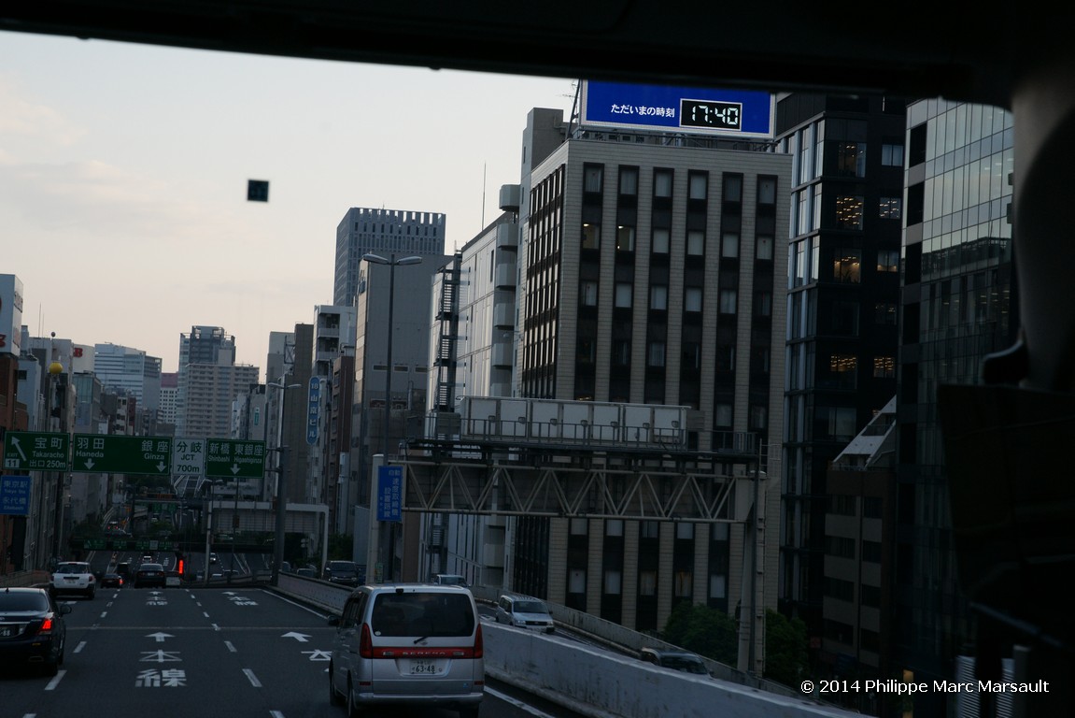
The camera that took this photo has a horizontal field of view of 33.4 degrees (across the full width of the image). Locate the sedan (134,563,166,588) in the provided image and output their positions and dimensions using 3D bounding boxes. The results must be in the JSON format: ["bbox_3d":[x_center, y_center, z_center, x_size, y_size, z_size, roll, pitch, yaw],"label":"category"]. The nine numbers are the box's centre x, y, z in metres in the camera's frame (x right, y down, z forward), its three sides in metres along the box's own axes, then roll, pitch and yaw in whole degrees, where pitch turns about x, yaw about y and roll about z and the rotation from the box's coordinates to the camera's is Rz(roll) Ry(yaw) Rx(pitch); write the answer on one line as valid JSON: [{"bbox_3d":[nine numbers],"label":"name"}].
[{"bbox_3d":[-22.656,12.696,105.000,1.750,1.430,4.650,2,-7,-12],"label":"sedan"}]

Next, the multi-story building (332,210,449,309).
[{"bbox_3d":[-58.641,0.394,680.273,35.147,106.000,52.000,3,-4,-12],"label":"multi-story building"}]

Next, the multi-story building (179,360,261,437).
[{"bbox_3d":[-174.304,31.153,988.000,40.000,57.000,18.000,3,-3,-10],"label":"multi-story building"}]

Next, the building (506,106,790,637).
[{"bbox_3d":[6.742,1.707,116.512,14.085,36.000,16.837,3,-4,-10],"label":"building"}]

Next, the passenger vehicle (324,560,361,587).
[{"bbox_3d":[-12.388,13.755,114.000,1.760,1.880,4.750,3,-6,-11],"label":"passenger vehicle"}]

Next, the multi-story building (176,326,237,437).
[{"bbox_3d":[-193.892,22.058,1045.000,32.000,82.000,28.000,3,-3,-10],"label":"multi-story building"}]

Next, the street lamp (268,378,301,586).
[{"bbox_3d":[-14.025,6.768,98.000,1.850,11.237,0.460,3,-4,-12],"label":"street lamp"}]

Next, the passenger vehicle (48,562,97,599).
[{"bbox_3d":[-18.976,9.061,73.518,1.695,1.500,4.400,2,-6,-12],"label":"passenger vehicle"}]

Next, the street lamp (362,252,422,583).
[{"bbox_3d":[-4.120,2.073,48.500,1.650,9.800,0.300,3,-3,-10],"label":"street lamp"}]

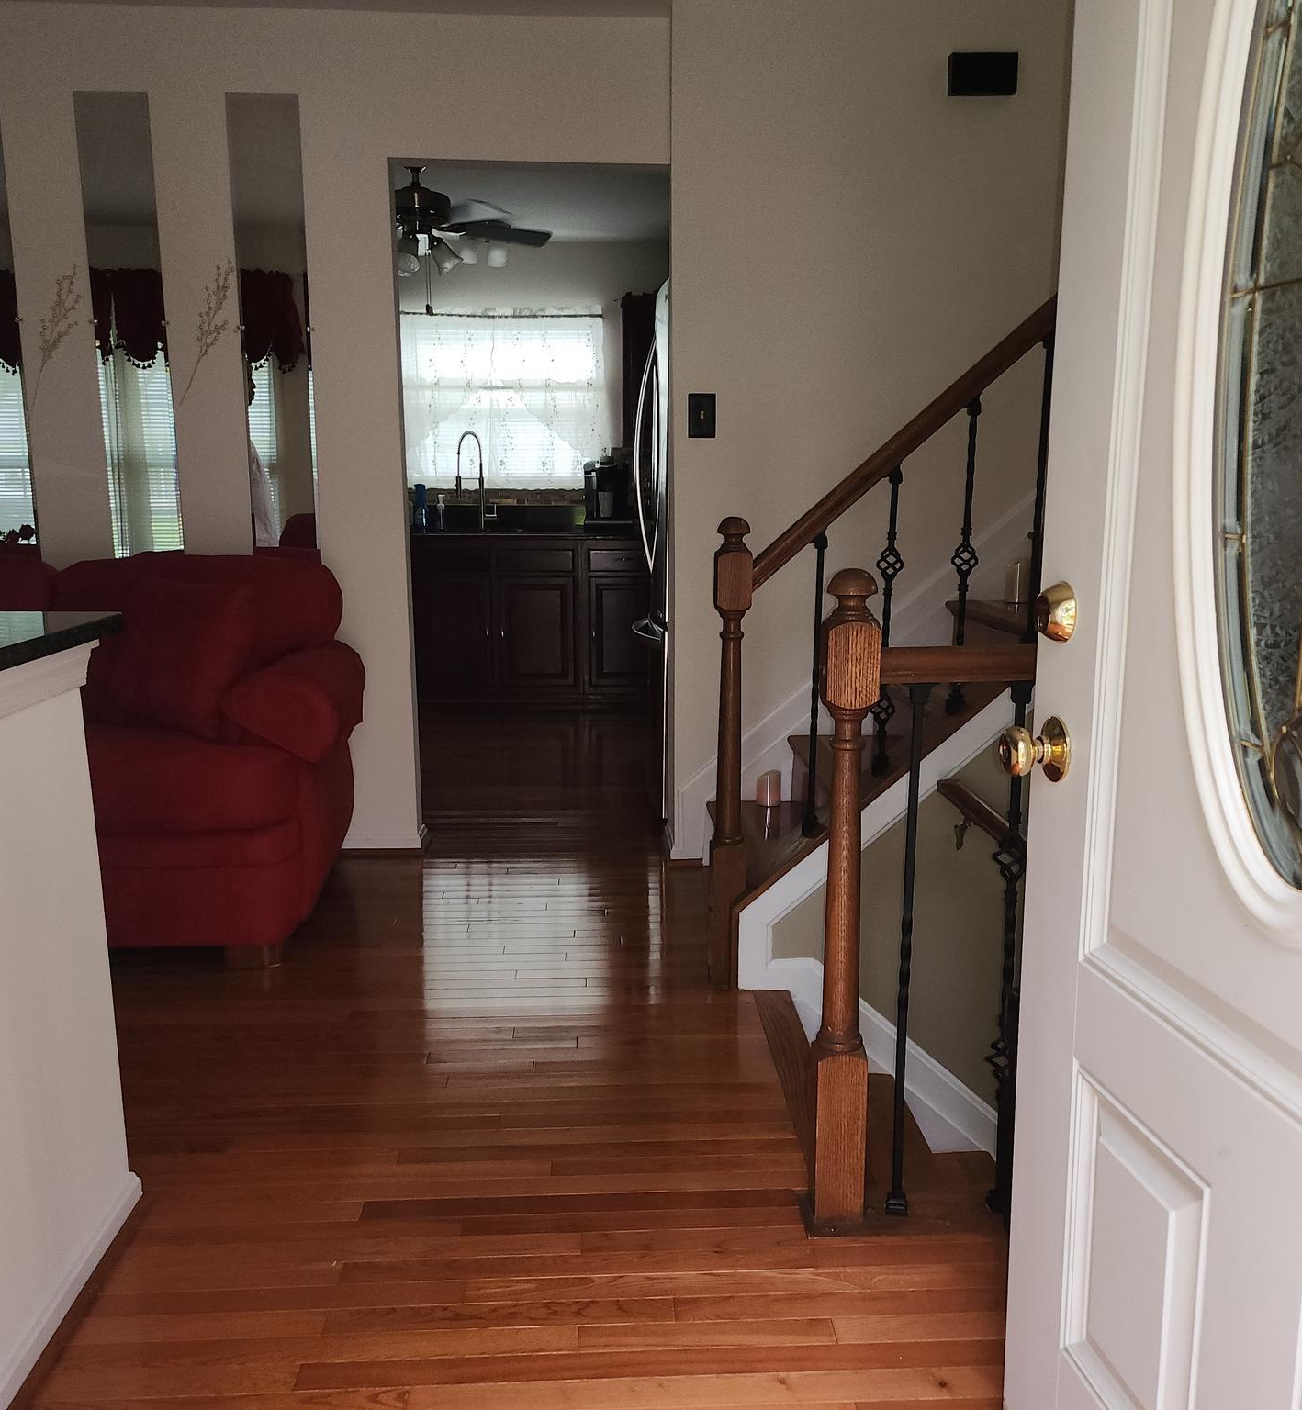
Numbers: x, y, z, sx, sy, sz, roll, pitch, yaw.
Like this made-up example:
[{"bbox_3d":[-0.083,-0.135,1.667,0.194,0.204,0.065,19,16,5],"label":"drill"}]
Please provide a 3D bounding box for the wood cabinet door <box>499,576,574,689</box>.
[{"bbox_3d":[-0.567,-0.359,6.456,0.384,0.542,0.020,-1,10,-3],"label":"wood cabinet door"}]

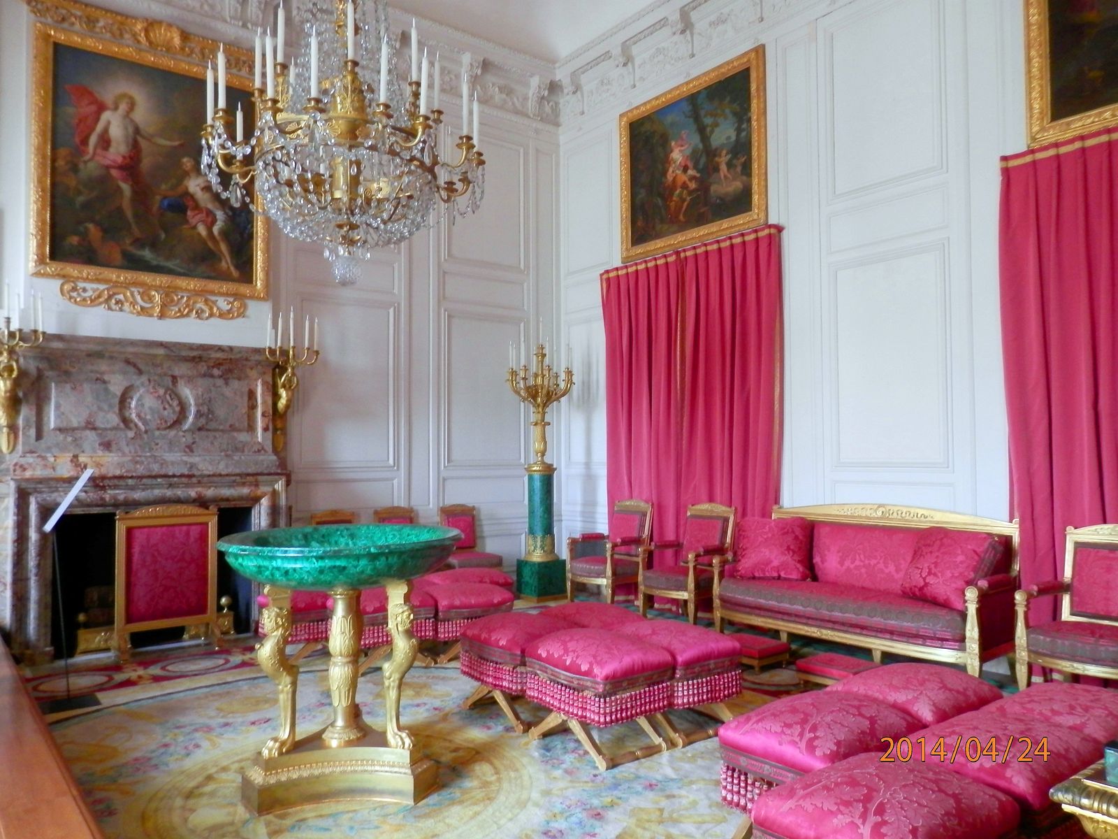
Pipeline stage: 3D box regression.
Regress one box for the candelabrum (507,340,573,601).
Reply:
[{"bbox_3d":[-0.206,0.542,8.777,0.718,2.774,0.718,1,-3,-37],"label":"candelabrum"}]

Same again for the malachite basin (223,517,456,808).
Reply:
[{"bbox_3d":[-0.998,1.111,3.762,1.094,1.128,1.094,-1,-2,0],"label":"malachite basin"}]

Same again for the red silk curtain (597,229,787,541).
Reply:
[{"bbox_3d":[1.189,0.110,7.678,0.200,3.402,2.335,1,-3,-38],"label":"red silk curtain"}]

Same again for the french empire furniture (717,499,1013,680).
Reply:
[{"bbox_3d":[2.294,1.237,6.318,0.698,1.140,2.212,1,-3,-37],"label":"french empire furniture"}]

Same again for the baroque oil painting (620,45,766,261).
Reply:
[{"bbox_3d":[1.233,-2.462,7.789,0.100,1.586,1.883,1,-3,-38],"label":"baroque oil painting"}]

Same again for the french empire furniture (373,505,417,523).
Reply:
[{"bbox_3d":[-1.403,1.332,7.513,0.490,1.000,0.540,1,-3,-38],"label":"french empire furniture"}]

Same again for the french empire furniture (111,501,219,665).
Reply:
[{"bbox_3d":[-3.035,1.232,6.289,0.728,1.136,0.360,1,-3,-38],"label":"french empire furniture"}]

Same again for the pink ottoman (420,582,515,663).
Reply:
[{"bbox_3d":[-0.753,1.566,6.419,0.660,0.533,0.485,1,-3,-37],"label":"pink ottoman"}]

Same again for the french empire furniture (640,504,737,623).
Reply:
[{"bbox_3d":[1.169,1.288,7.430,0.620,1.028,0.640,-3,-3,44],"label":"french empire furniture"}]

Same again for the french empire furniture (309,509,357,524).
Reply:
[{"bbox_3d":[-1.885,1.322,7.139,0.490,1.000,0.540,1,-3,-38],"label":"french empire furniture"}]

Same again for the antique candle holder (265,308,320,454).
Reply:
[{"bbox_3d":[-2.344,-0.333,7.117,0.400,1.271,0.440,-1,-2,7],"label":"antique candle holder"}]

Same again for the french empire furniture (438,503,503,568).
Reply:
[{"bbox_3d":[-0.925,1.424,8.508,0.504,1.004,0.553,1,-3,-37],"label":"french empire furniture"}]

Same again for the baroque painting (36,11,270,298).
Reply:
[{"bbox_3d":[-3.331,-2.065,6.724,1.774,1.986,0.110,1,-2,-37],"label":"baroque painting"}]

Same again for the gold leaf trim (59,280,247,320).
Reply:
[{"bbox_3d":[-3.436,-0.985,6.939,1.455,0.247,0.078,1,-3,-37],"label":"gold leaf trim"}]

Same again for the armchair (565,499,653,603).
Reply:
[{"bbox_3d":[0.530,1.385,8.513,0.640,1.057,0.679,1,-3,-37],"label":"armchair"}]

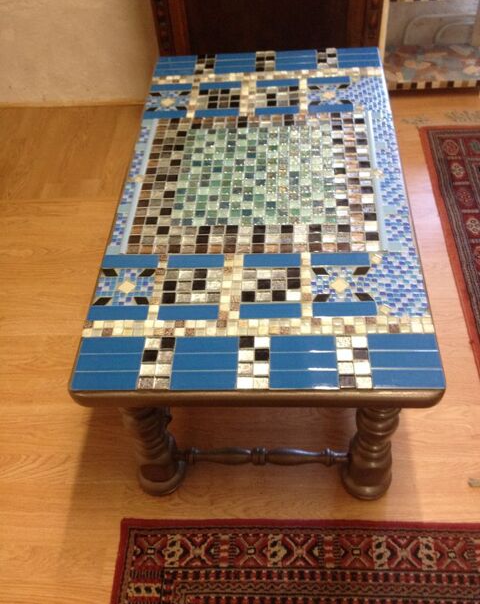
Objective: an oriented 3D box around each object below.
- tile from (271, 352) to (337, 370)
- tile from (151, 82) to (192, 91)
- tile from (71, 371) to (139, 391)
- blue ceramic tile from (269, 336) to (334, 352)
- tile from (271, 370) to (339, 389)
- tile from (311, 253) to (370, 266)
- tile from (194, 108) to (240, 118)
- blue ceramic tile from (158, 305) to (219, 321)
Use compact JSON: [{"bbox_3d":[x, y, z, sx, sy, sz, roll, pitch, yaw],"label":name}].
[{"bbox_3d":[0.095,0.092,0.965,0.099,0.008,0.032,-1,47,5],"label":"tile"},{"bbox_3d":[-0.168,-0.523,1.594,0.100,0.008,0.032,-1,46,5],"label":"tile"},{"bbox_3d":[-0.203,0.122,0.980,0.100,0.008,0.032,-1,46,5],"label":"tile"},{"bbox_3d":[0.098,0.068,1.007,0.100,0.008,0.031,-1,48,5],"label":"blue ceramic tile"},{"bbox_3d":[0.096,0.117,0.955,0.100,0.008,0.032,-1,46,5],"label":"tile"},{"bbox_3d":[0.175,-0.070,1.127,0.100,0.008,0.032,-1,46,5],"label":"tile"},{"bbox_3d":[-0.051,-0.421,1.458,0.099,0.008,0.032,-1,47,5],"label":"tile"},{"bbox_3d":[-0.085,0.020,1.068,0.100,0.008,0.032,-1,48,5],"label":"blue ceramic tile"}]

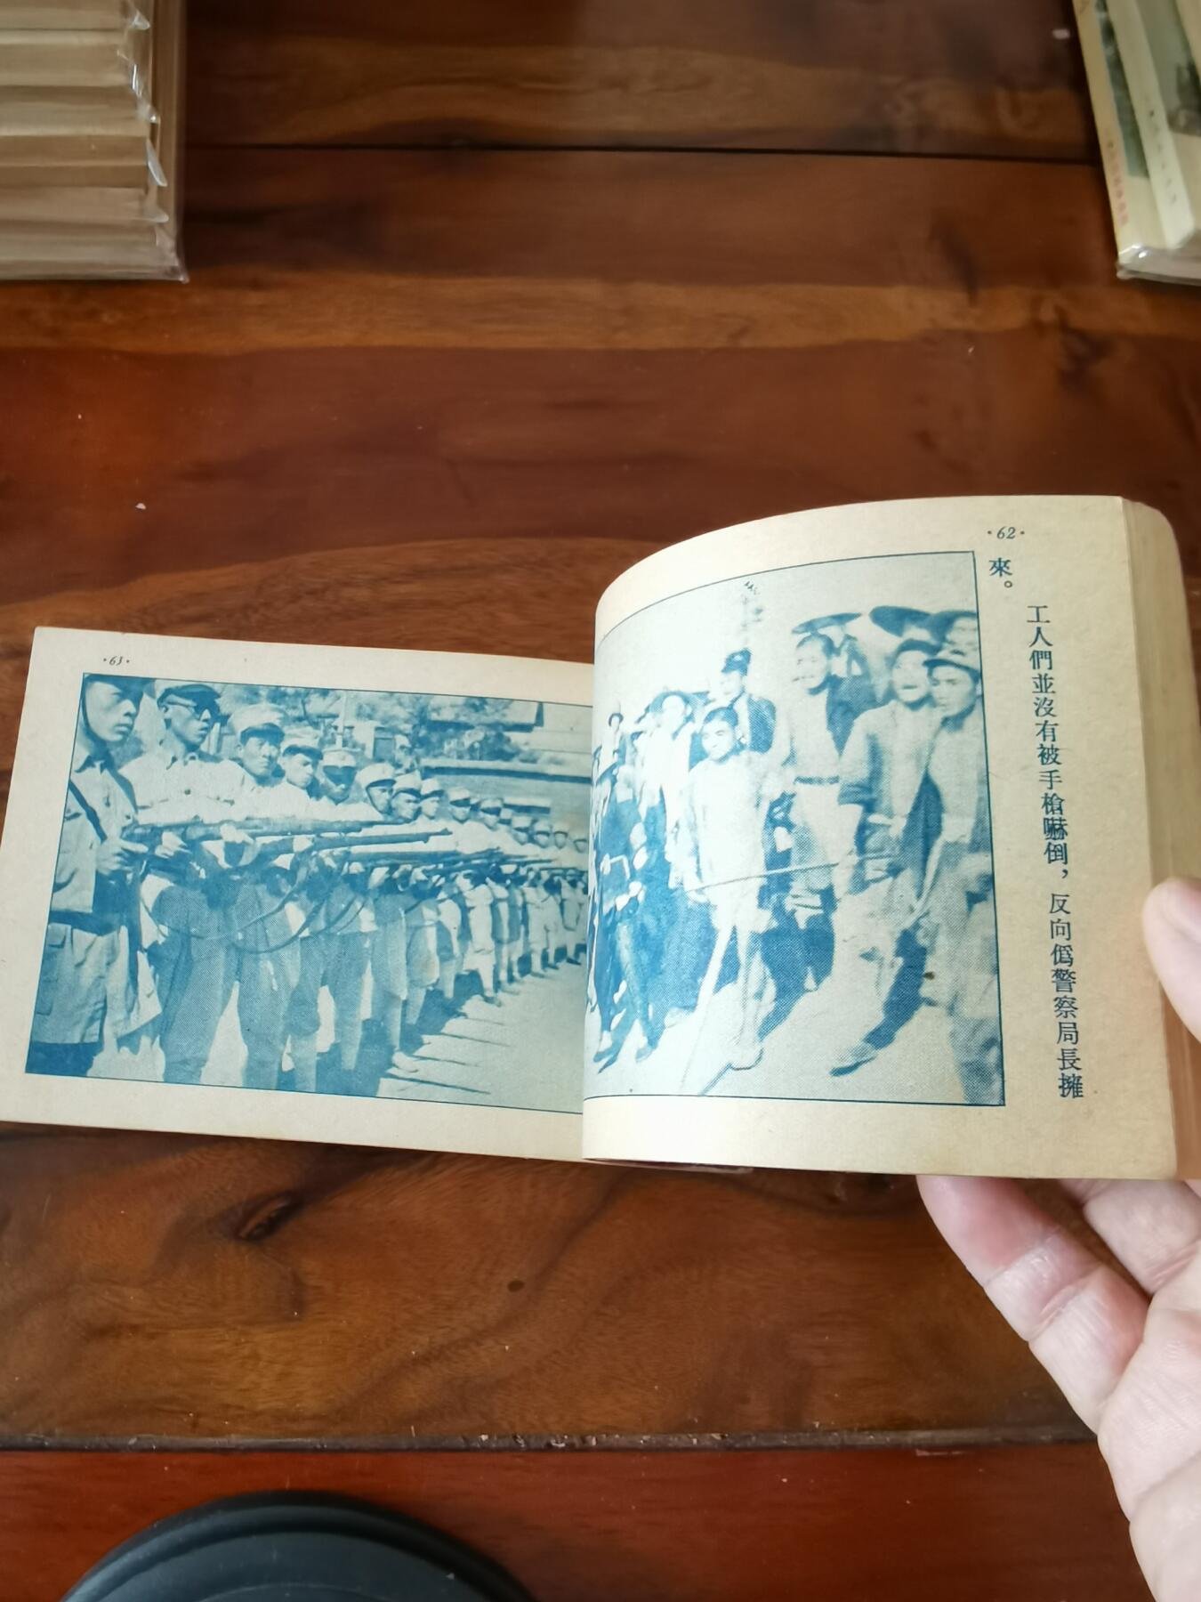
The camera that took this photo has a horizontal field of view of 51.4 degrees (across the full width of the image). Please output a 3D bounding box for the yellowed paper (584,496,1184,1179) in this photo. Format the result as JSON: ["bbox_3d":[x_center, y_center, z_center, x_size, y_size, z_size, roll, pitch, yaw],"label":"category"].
[{"bbox_3d":[0.037,0.006,0.202,0.096,0.031,0.102,-4,75,23],"label":"yellowed paper"}]

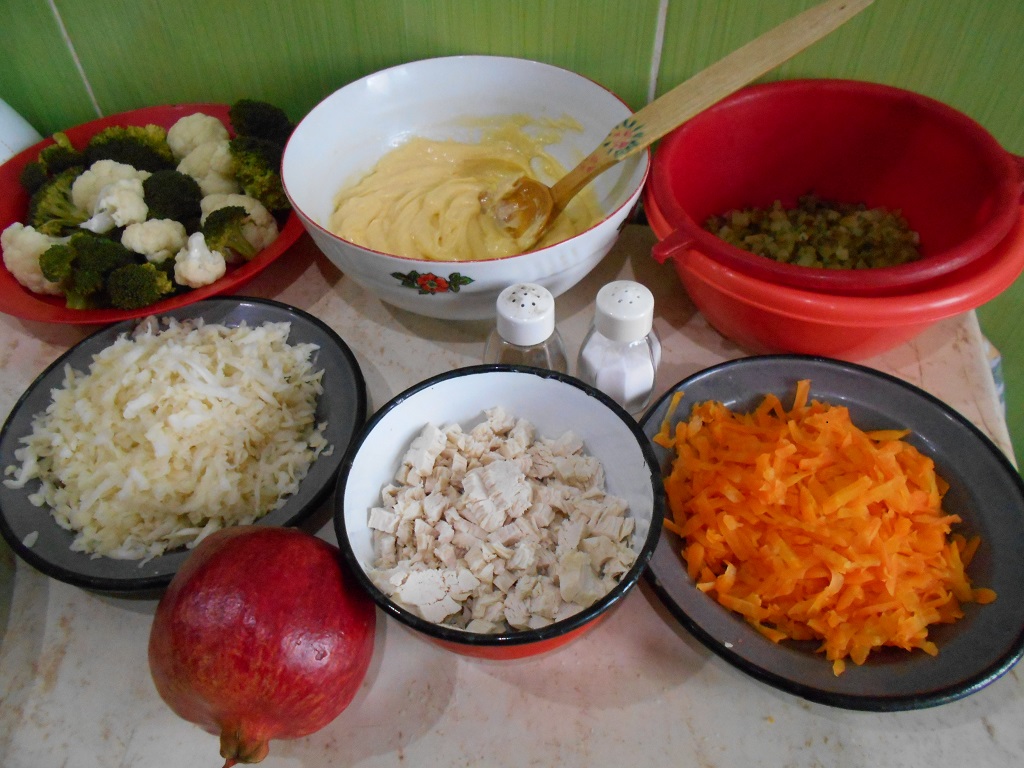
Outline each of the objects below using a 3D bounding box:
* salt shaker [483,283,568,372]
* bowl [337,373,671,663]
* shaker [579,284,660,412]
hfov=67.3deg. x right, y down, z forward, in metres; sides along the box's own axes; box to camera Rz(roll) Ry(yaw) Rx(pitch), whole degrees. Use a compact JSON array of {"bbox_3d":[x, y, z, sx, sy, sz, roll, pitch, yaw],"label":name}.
[{"bbox_3d":[0.008,-0.021,0.455,0.050,0.077,0.050,-1,49,1],"label":"salt shaker"},{"bbox_3d":[-0.005,0.069,0.383,0.152,0.067,0.152,-1,49,1],"label":"bowl"},{"bbox_3d":[0.064,-0.022,0.454,0.050,0.077,0.050,-1,49,1],"label":"shaker"}]

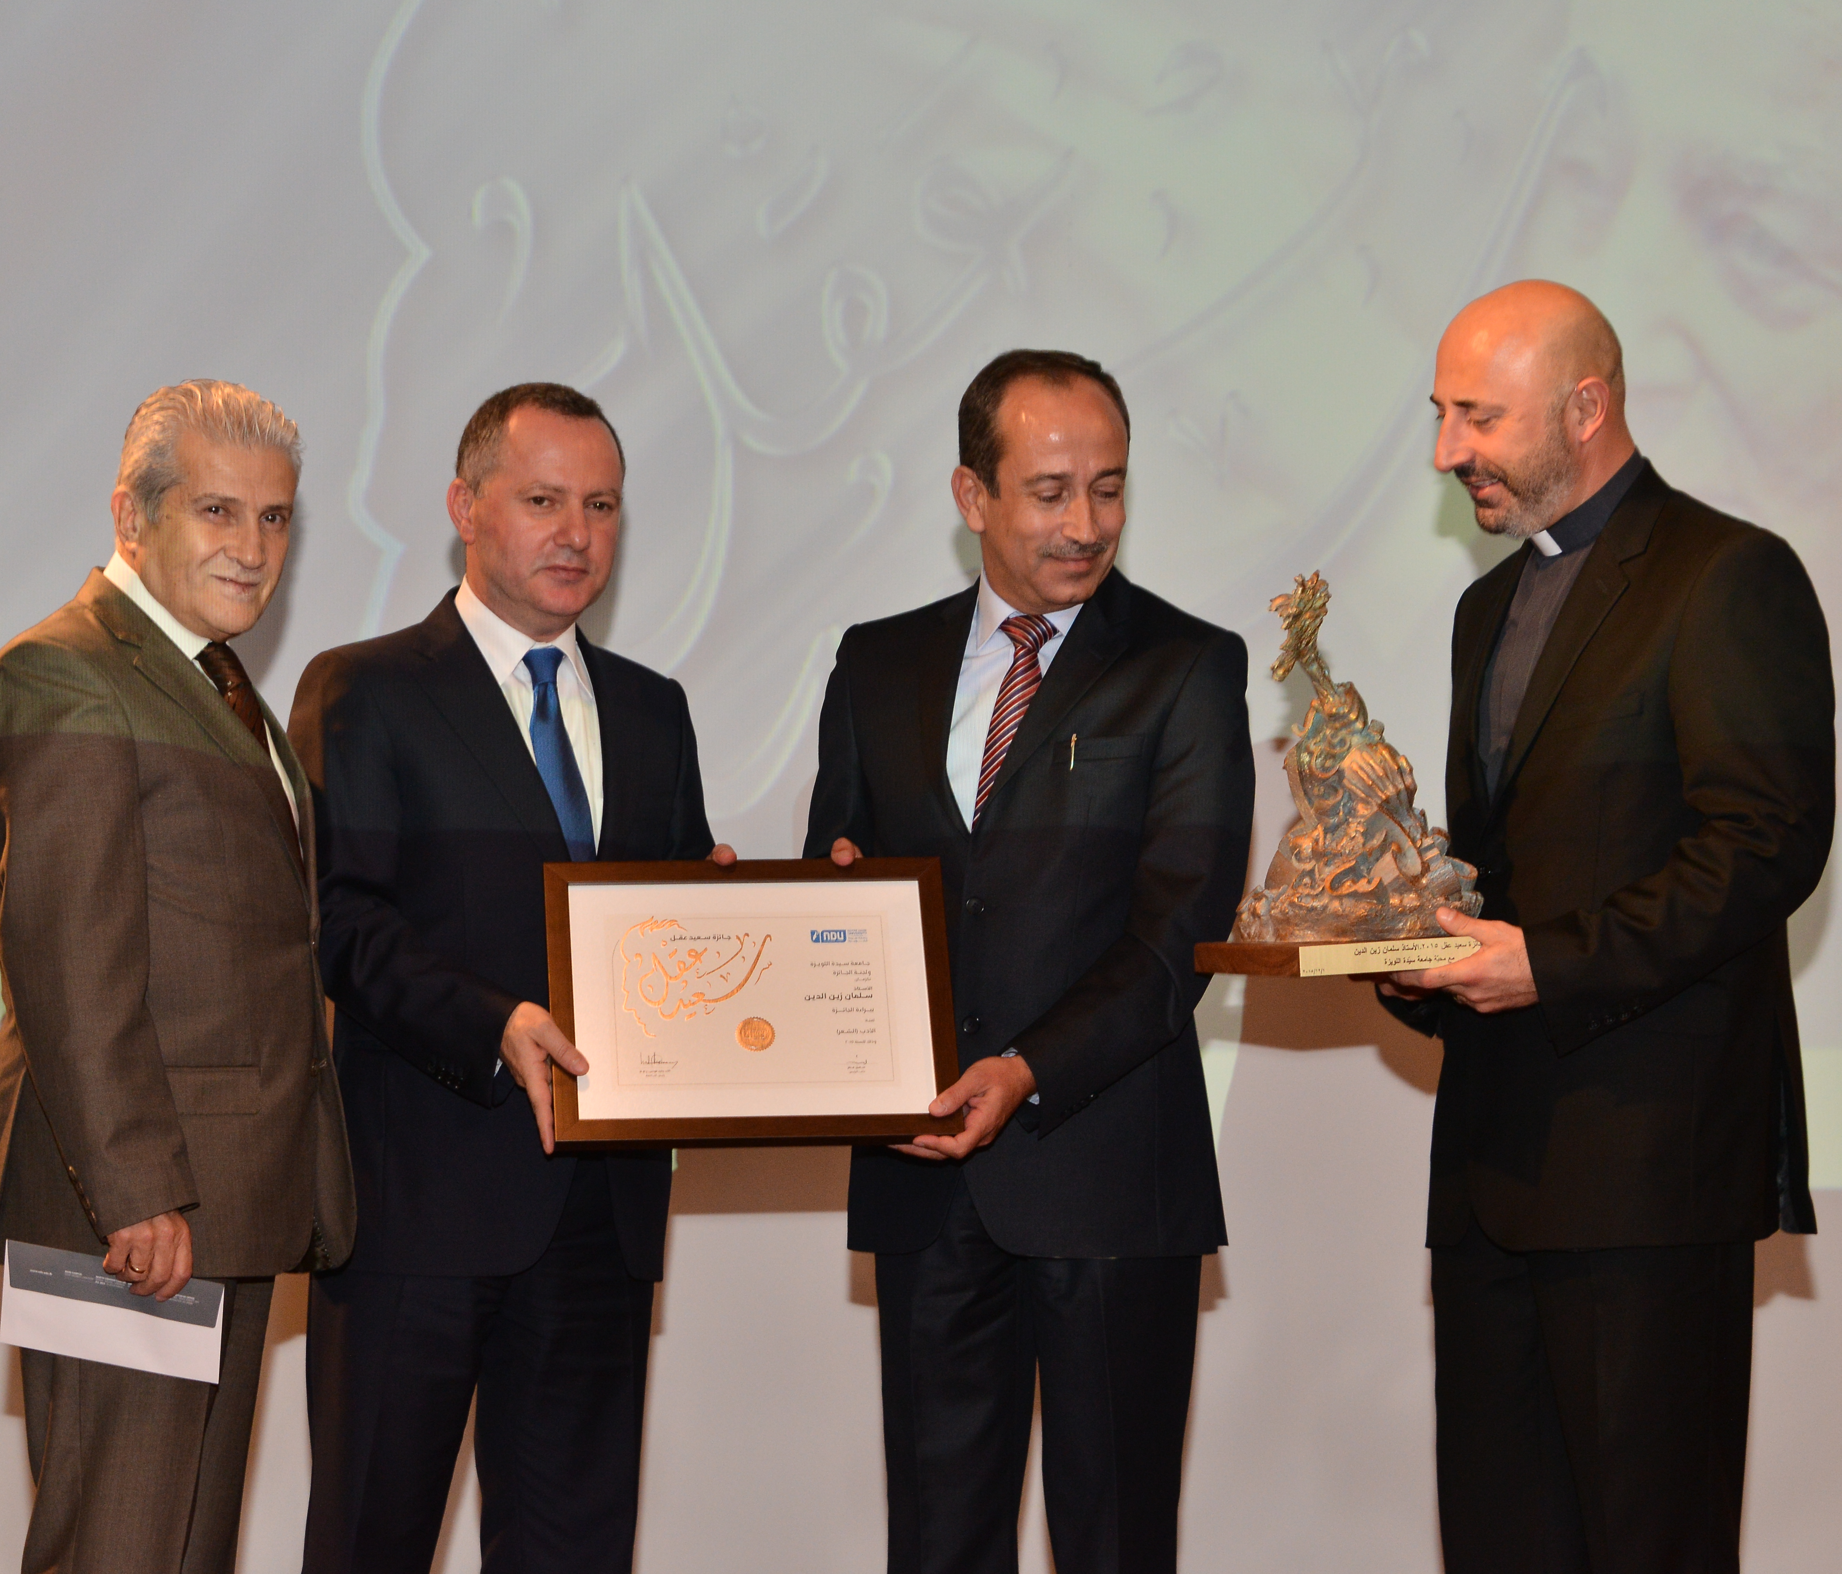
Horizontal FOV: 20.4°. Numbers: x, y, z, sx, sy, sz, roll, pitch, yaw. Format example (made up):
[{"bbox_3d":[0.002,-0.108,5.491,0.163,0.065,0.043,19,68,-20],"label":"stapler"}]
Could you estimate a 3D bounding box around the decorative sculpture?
[{"bbox_3d":[0.435,-0.030,5.150,0.215,0.372,0.165,-2,0,-28],"label":"decorative sculpture"}]

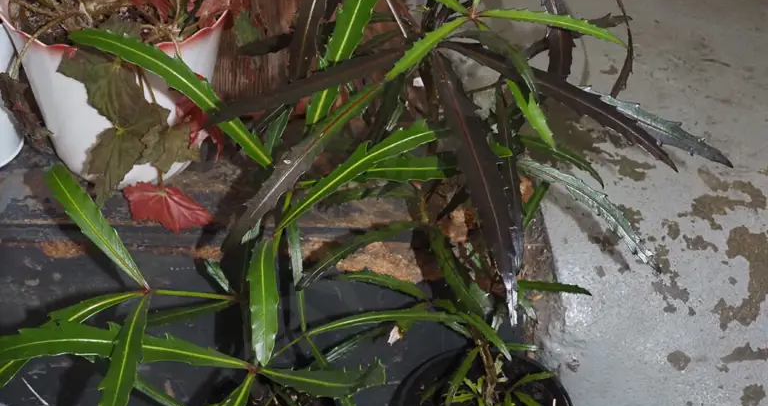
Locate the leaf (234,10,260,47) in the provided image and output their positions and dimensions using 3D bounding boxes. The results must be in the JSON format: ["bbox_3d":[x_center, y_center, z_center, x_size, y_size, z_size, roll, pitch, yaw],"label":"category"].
[{"bbox_3d":[-0.133,-0.169,0.920,0.032,0.042,0.016,-4,39,-6],"label":"leaf"}]

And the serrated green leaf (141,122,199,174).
[{"bbox_3d":[-0.200,-0.052,0.885,0.058,0.048,0.025,-2,26,-6],"label":"serrated green leaf"}]

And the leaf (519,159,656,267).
[{"bbox_3d":[0.160,0.002,0.729,0.152,0.017,0.022,34,76,-13],"label":"leaf"}]

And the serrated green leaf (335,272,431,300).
[{"bbox_3d":[-0.001,0.080,0.890,0.097,0.022,0.018,12,40,14],"label":"serrated green leaf"}]

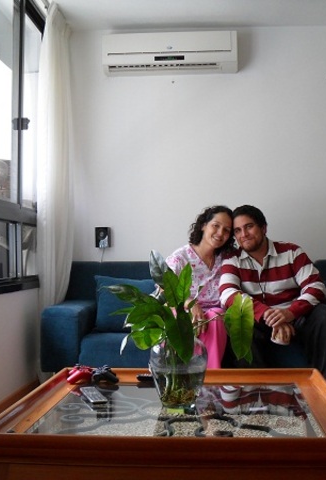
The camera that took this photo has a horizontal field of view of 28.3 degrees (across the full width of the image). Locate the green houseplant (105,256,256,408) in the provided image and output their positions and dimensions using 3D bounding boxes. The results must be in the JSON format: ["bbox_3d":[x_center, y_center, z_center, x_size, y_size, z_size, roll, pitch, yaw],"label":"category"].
[{"bbox_3d":[0.064,0.268,1.946,0.430,0.470,0.390,0,-1,5],"label":"green houseplant"}]

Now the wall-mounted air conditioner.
[{"bbox_3d":[0.051,-1.238,4.359,0.890,0.265,0.210,0,-1,5],"label":"wall-mounted air conditioner"}]

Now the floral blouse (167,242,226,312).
[{"bbox_3d":[0.213,0.238,3.771,0.410,0.450,0.290,0,-1,-2],"label":"floral blouse"}]

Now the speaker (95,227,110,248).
[{"bbox_3d":[-0.412,-0.017,4.426,0.090,0.148,0.090,0,-1,5],"label":"speaker"}]

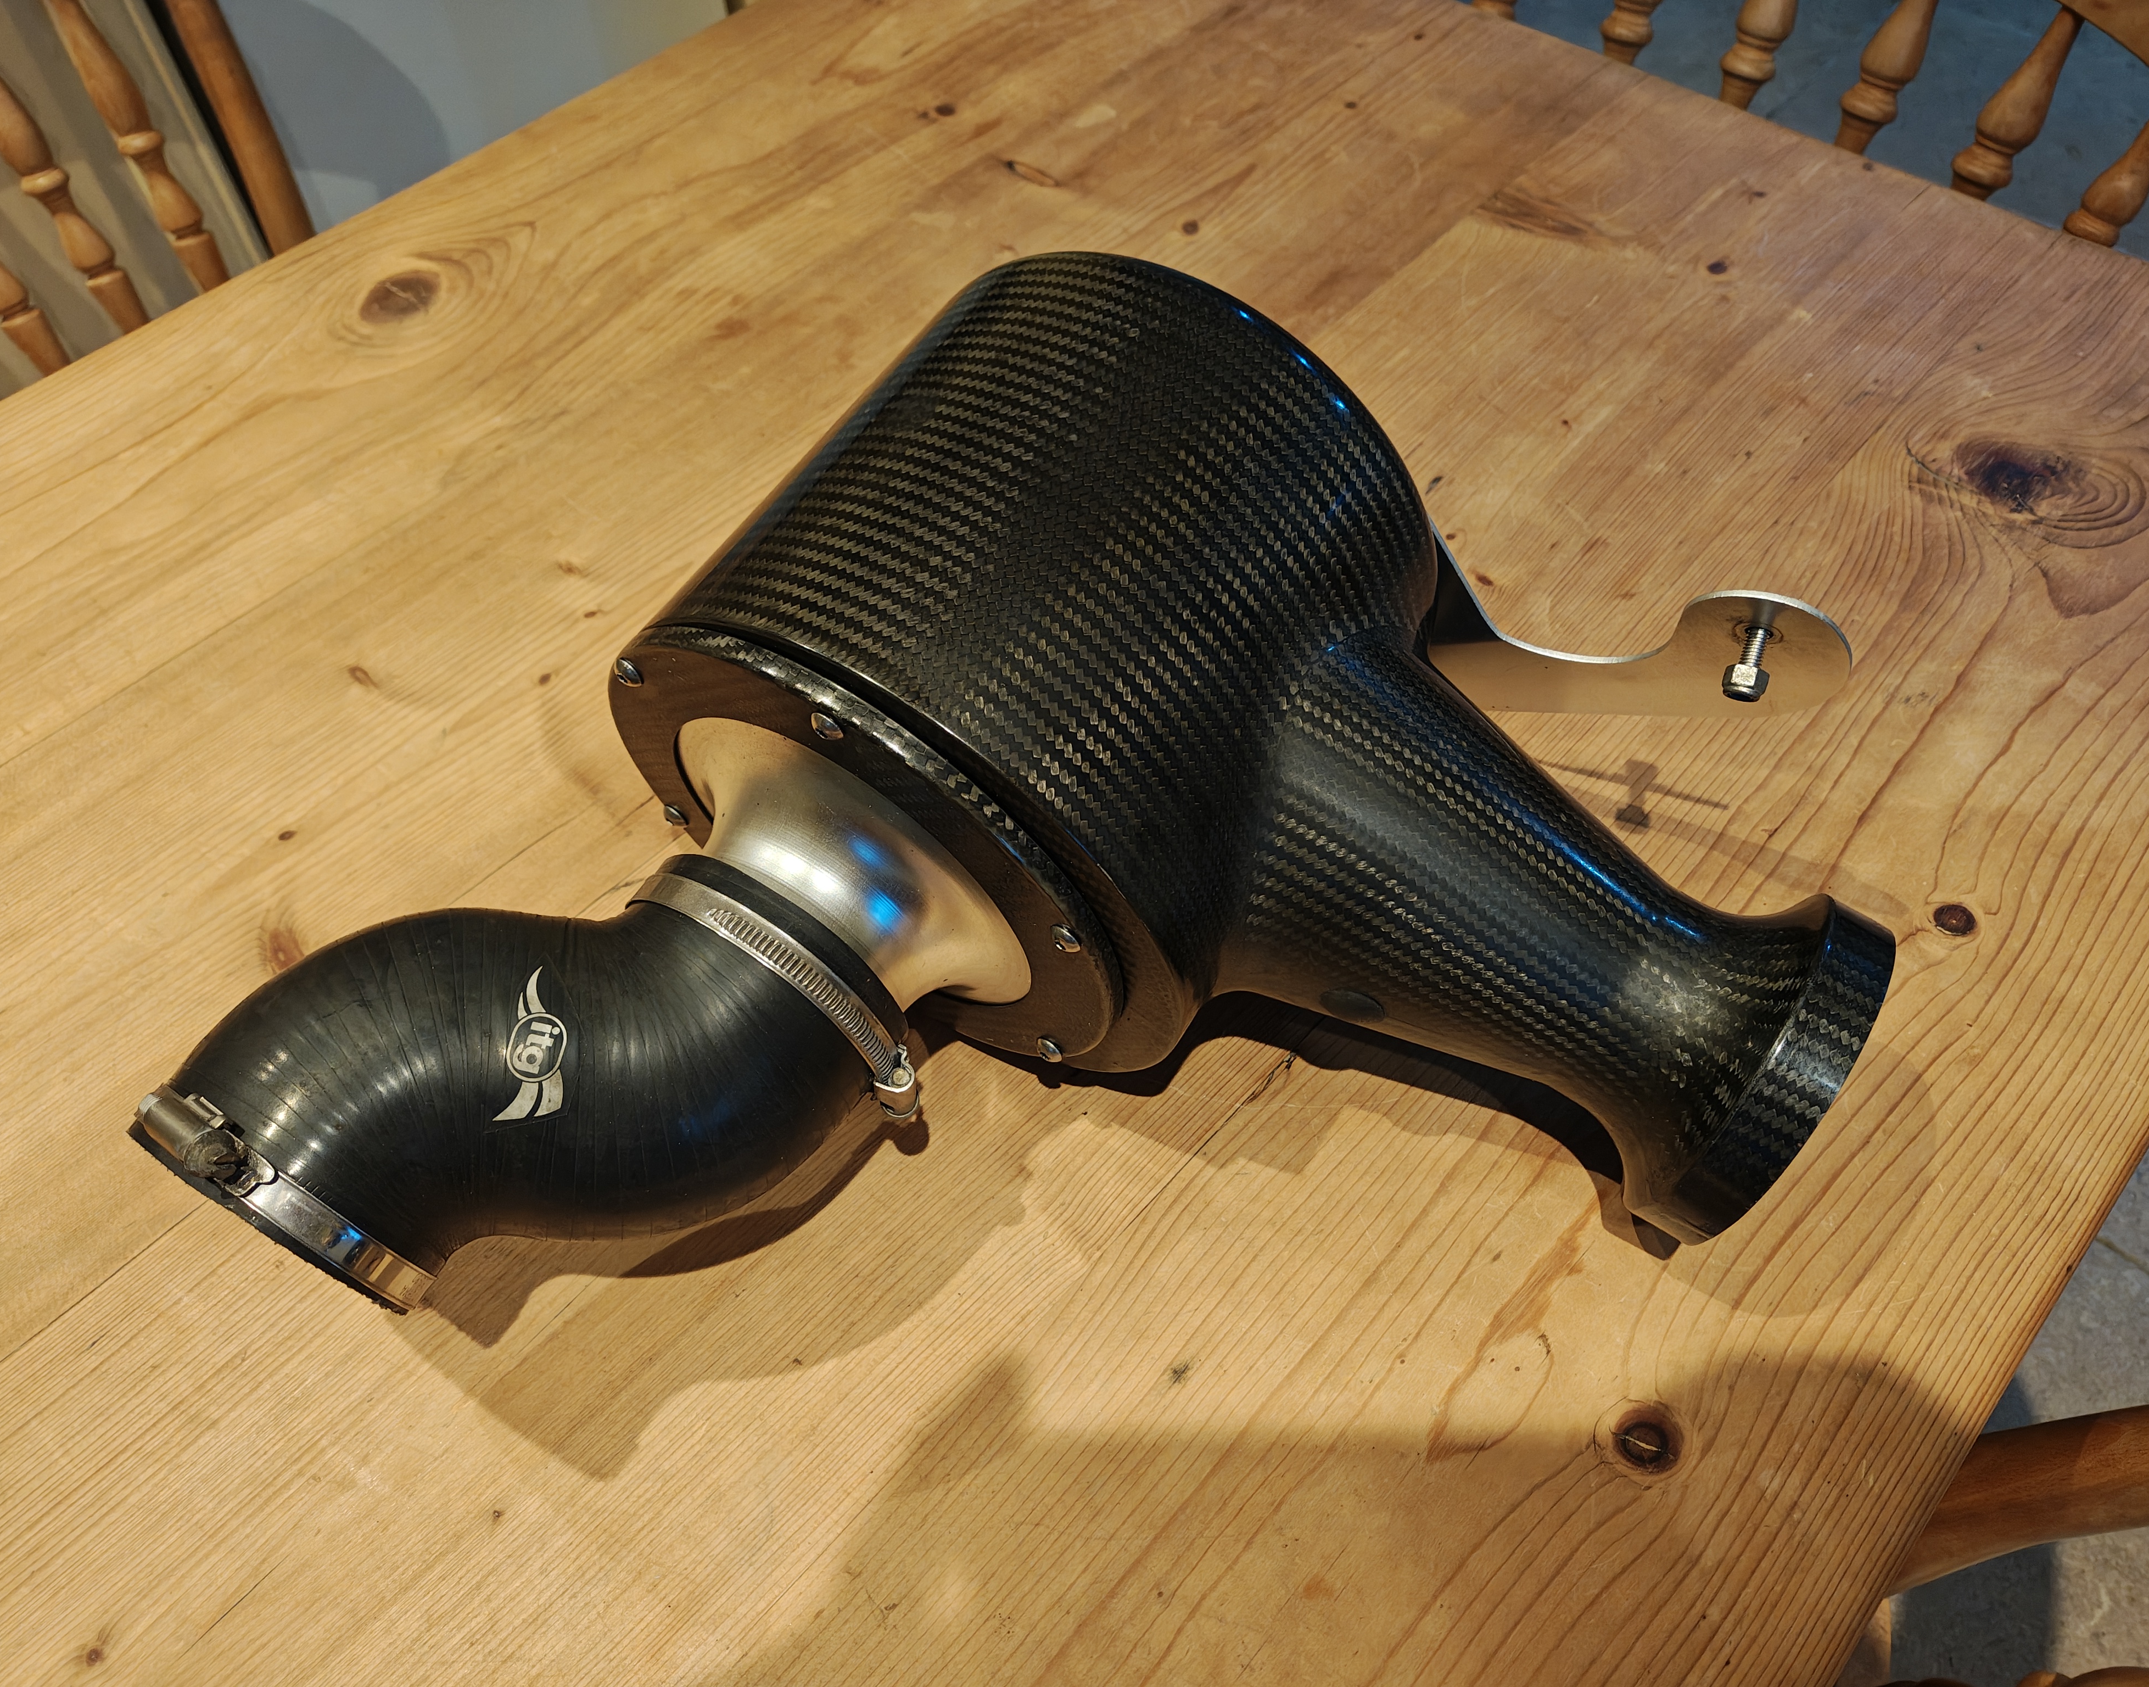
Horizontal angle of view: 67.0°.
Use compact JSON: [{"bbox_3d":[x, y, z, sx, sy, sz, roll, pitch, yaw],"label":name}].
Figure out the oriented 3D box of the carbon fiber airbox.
[{"bbox_3d":[0.052,-0.016,0.454,0.332,0.194,0.164,26,59,20],"label":"carbon fiber airbox"}]

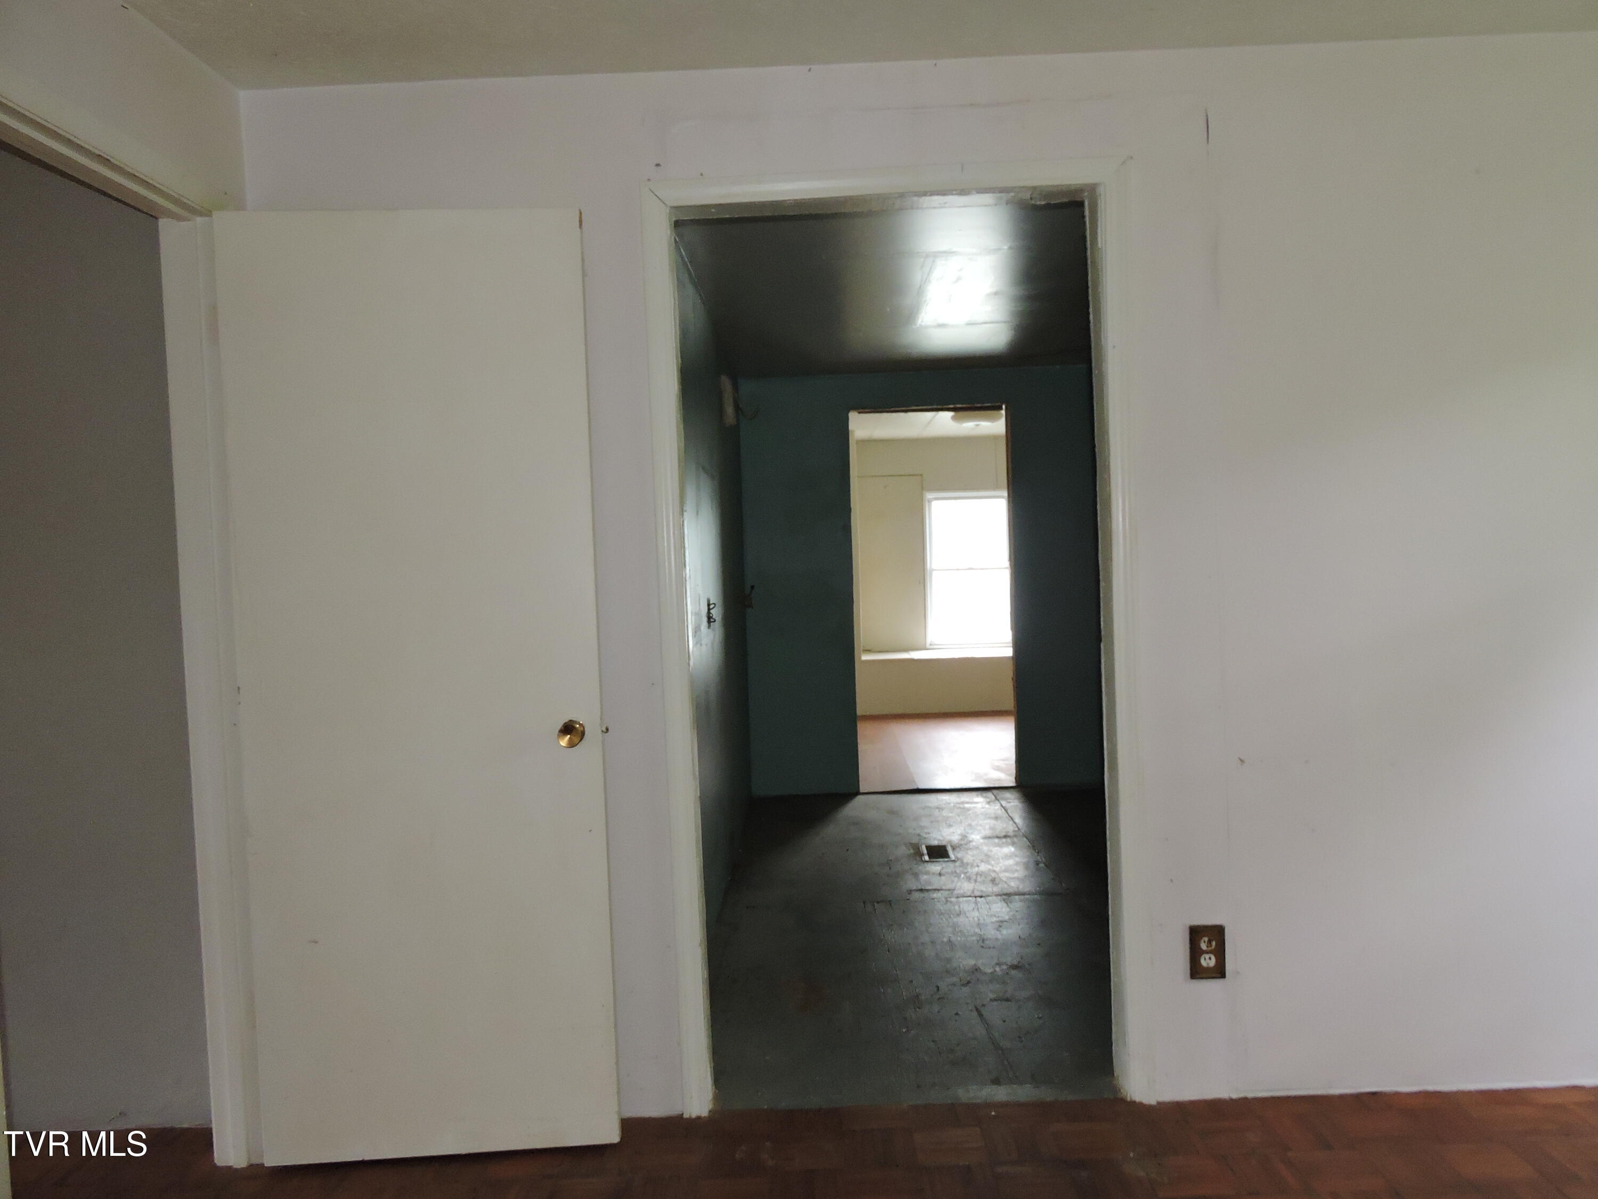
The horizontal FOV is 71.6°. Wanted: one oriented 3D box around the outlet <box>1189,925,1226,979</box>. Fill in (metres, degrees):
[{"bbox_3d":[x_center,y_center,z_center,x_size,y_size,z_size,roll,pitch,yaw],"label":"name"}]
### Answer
[{"bbox_3d":[0.918,0.792,2.486,0.078,0.119,0.015,-2,2,1],"label":"outlet"}]

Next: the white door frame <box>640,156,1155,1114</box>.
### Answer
[{"bbox_3d":[0.221,0.116,2.518,1.000,2.065,0.120,-2,2,1],"label":"white door frame"}]

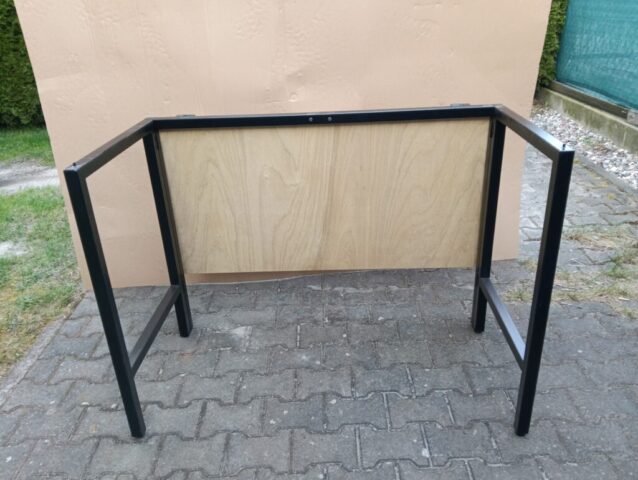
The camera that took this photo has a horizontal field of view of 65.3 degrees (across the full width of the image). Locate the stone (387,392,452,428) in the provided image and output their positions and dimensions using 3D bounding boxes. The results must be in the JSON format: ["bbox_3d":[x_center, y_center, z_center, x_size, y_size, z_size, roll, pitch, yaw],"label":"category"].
[{"bbox_3d":[0.320,0.575,1.618,0.198,0.060,0.160,-3,26,1],"label":"stone"}]

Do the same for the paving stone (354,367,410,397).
[{"bbox_3d":[0.219,0.519,1.744,0.198,0.060,0.160,-3,26,1],"label":"paving stone"}]

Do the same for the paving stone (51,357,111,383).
[{"bbox_3d":[-0.879,0.510,1.889,0.197,0.065,0.160,-3,25,1],"label":"paving stone"}]

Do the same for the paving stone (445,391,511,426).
[{"bbox_3d":[0.520,0.567,1.608,0.197,0.065,0.160,-3,25,1],"label":"paving stone"}]

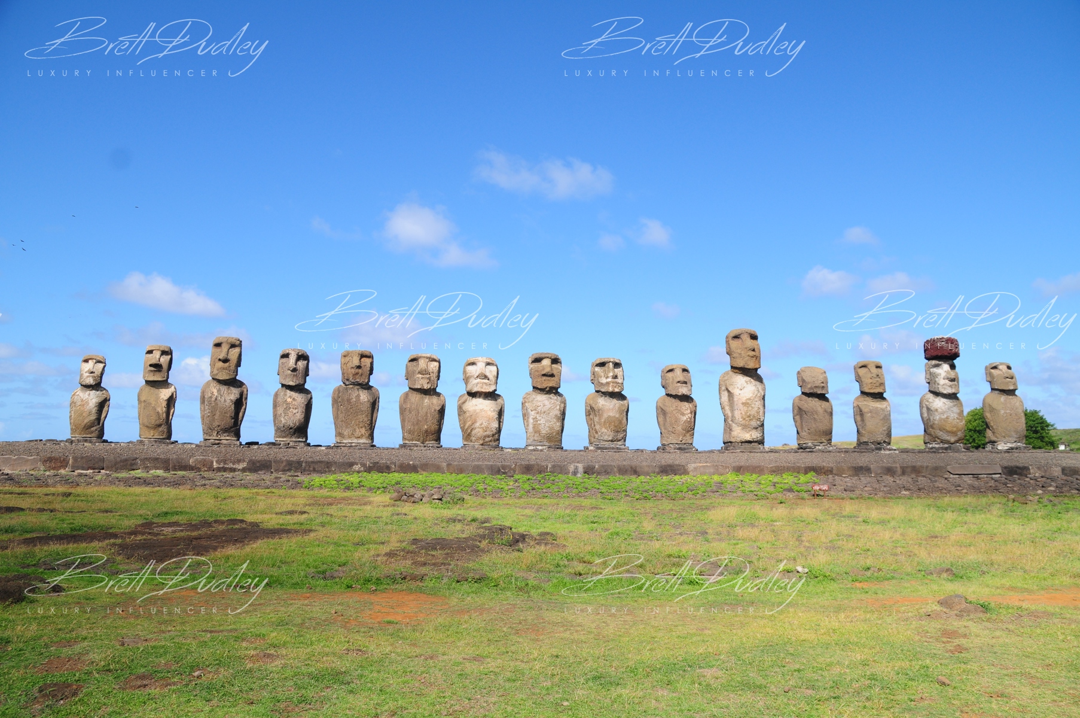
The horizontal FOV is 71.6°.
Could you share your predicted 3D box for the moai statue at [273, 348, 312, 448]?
[{"bbox_3d":[-17.160,2.627,52.008,2.520,6.780,1.710,2,-7,-10],"label":"moai statue"}]

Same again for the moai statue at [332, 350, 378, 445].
[{"bbox_3d":[-13.242,2.817,53.698,3.260,6.970,2.440,1,-7,-3],"label":"moai statue"}]

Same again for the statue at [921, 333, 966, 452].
[{"bbox_3d":[29.277,2.406,54.502,2.620,8.150,2.110,1,-7,-4],"label":"statue"}]

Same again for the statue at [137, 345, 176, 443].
[{"bbox_3d":[-25.889,2.340,50.669,2.321,6.648,1.439,2,-8,-12],"label":"statue"}]

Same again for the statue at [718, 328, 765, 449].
[{"bbox_3d":[14.894,2.134,55.227,3.320,8.930,2.420,1,-7,-6],"label":"statue"}]

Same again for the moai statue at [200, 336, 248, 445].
[{"bbox_3d":[-21.539,2.121,51.059,2.947,7.397,1.827,2,-8,-11],"label":"moai statue"}]

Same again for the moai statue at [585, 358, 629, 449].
[{"bbox_3d":[4.855,3.205,54.577,3.070,6.650,2.300,1,-7,-6],"label":"moai statue"}]

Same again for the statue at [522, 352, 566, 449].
[{"bbox_3d":[0.262,2.928,53.024,3.051,6.828,1.892,1,-8,-7],"label":"statue"}]

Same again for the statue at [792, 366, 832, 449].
[{"bbox_3d":[19.888,3.528,54.791,2.696,6.058,1.671,1,-8,-5],"label":"statue"}]

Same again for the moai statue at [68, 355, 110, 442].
[{"bbox_3d":[-31.725,2.743,52.759,2.570,6.190,1.930,1,-7,-4],"label":"moai statue"}]

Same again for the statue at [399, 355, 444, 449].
[{"bbox_3d":[-8.501,2.952,53.924,3.300,6.750,2.470,1,-7,-4],"label":"statue"}]

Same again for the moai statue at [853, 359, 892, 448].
[{"bbox_3d":[24.483,3.333,55.204,2.600,6.543,1.612,1,-8,-5],"label":"moai statue"}]

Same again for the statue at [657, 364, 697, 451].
[{"bbox_3d":[9.997,3.528,54.800,2.800,6.420,2.100,1,-7,-6],"label":"statue"}]

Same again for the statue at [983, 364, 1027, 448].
[{"bbox_3d":[34.784,3.452,56.132,2.670,6.652,1.655,1,-8,-5],"label":"statue"}]

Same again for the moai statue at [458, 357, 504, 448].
[{"bbox_3d":[-4.266,3.117,54.120,3.320,6.590,2.490,1,-7,-3],"label":"moai statue"}]

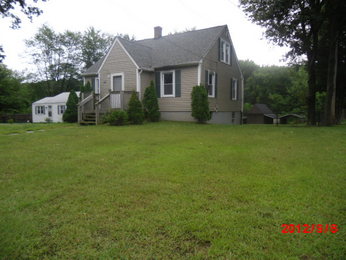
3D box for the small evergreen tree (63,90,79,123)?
[{"bbox_3d":[-6.986,-1.613,18.700,1.280,2.230,1.280,2,4,30],"label":"small evergreen tree"}]

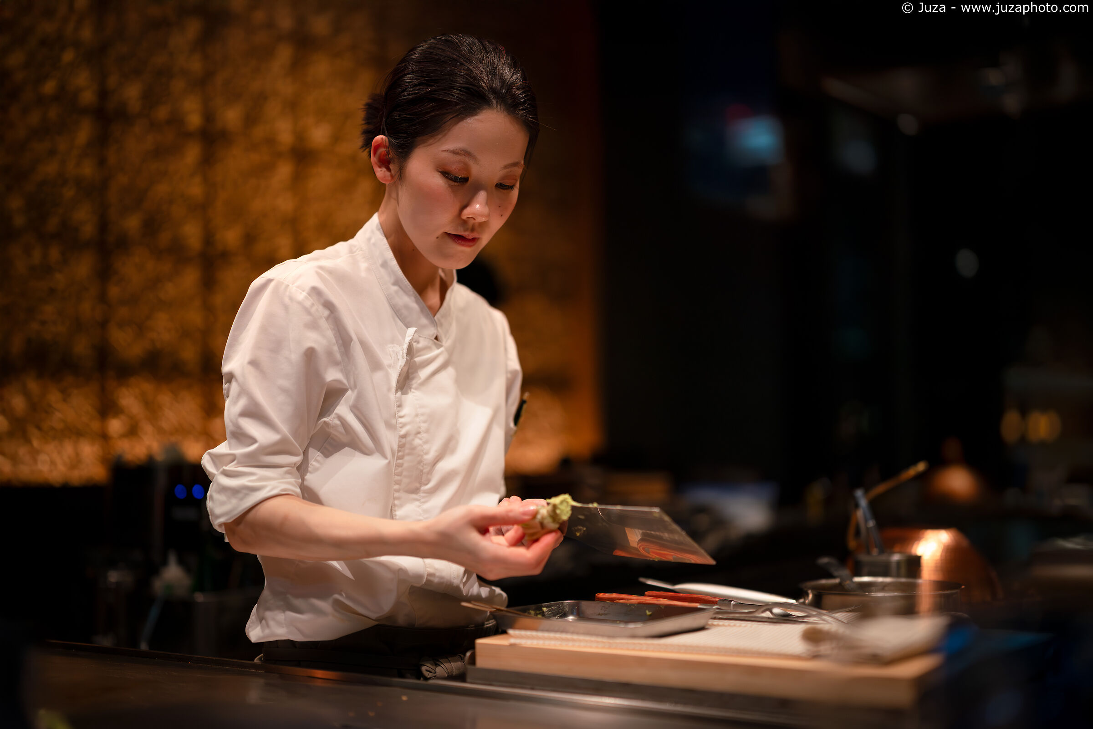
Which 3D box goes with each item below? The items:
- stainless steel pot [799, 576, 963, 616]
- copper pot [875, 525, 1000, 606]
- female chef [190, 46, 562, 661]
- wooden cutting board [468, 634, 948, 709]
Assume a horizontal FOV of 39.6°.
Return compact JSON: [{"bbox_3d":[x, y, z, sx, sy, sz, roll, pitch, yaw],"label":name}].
[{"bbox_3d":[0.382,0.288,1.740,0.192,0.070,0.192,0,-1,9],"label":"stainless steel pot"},{"bbox_3d":[0.495,0.266,2.000,0.205,0.105,0.205,0,-1,12],"label":"copper pot"},{"bbox_3d":[-0.150,0.435,1.690,0.480,1.580,0.460,1,-1,-44],"label":"female chef"},{"bbox_3d":[0.197,0.296,1.590,0.437,0.028,0.330,-1,-1,25],"label":"wooden cutting board"}]

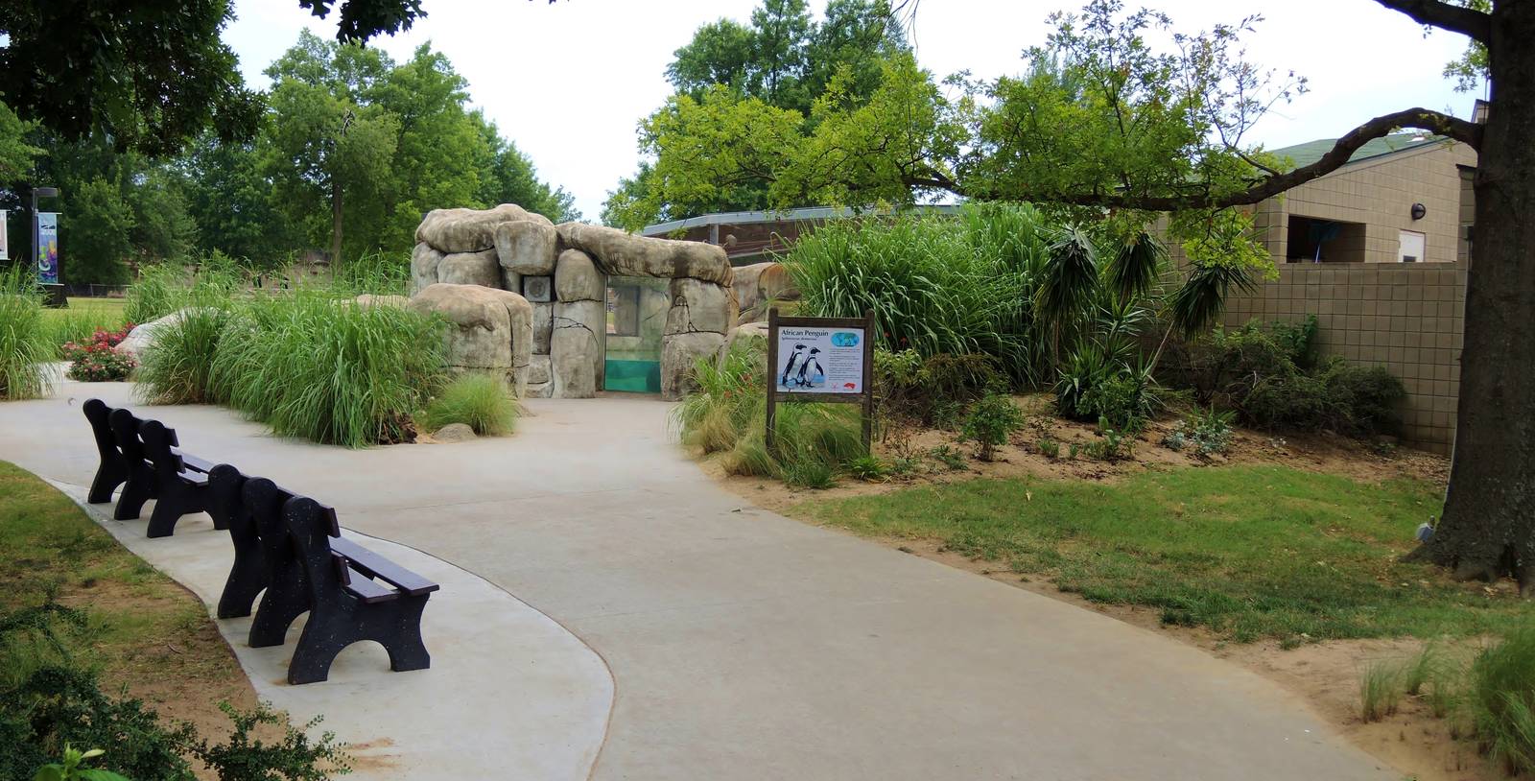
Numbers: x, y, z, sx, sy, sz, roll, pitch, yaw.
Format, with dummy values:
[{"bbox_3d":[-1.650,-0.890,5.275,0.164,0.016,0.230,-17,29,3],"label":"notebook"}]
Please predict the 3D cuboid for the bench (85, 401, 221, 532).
[{"bbox_3d":[-4.741,0.560,9.699,0.696,0.840,1.550,-2,6,-44],"label":"bench"}]

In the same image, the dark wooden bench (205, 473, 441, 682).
[{"bbox_3d":[-2.299,0.858,6.338,0.696,0.840,1.550,-1,4,-36],"label":"dark wooden bench"}]

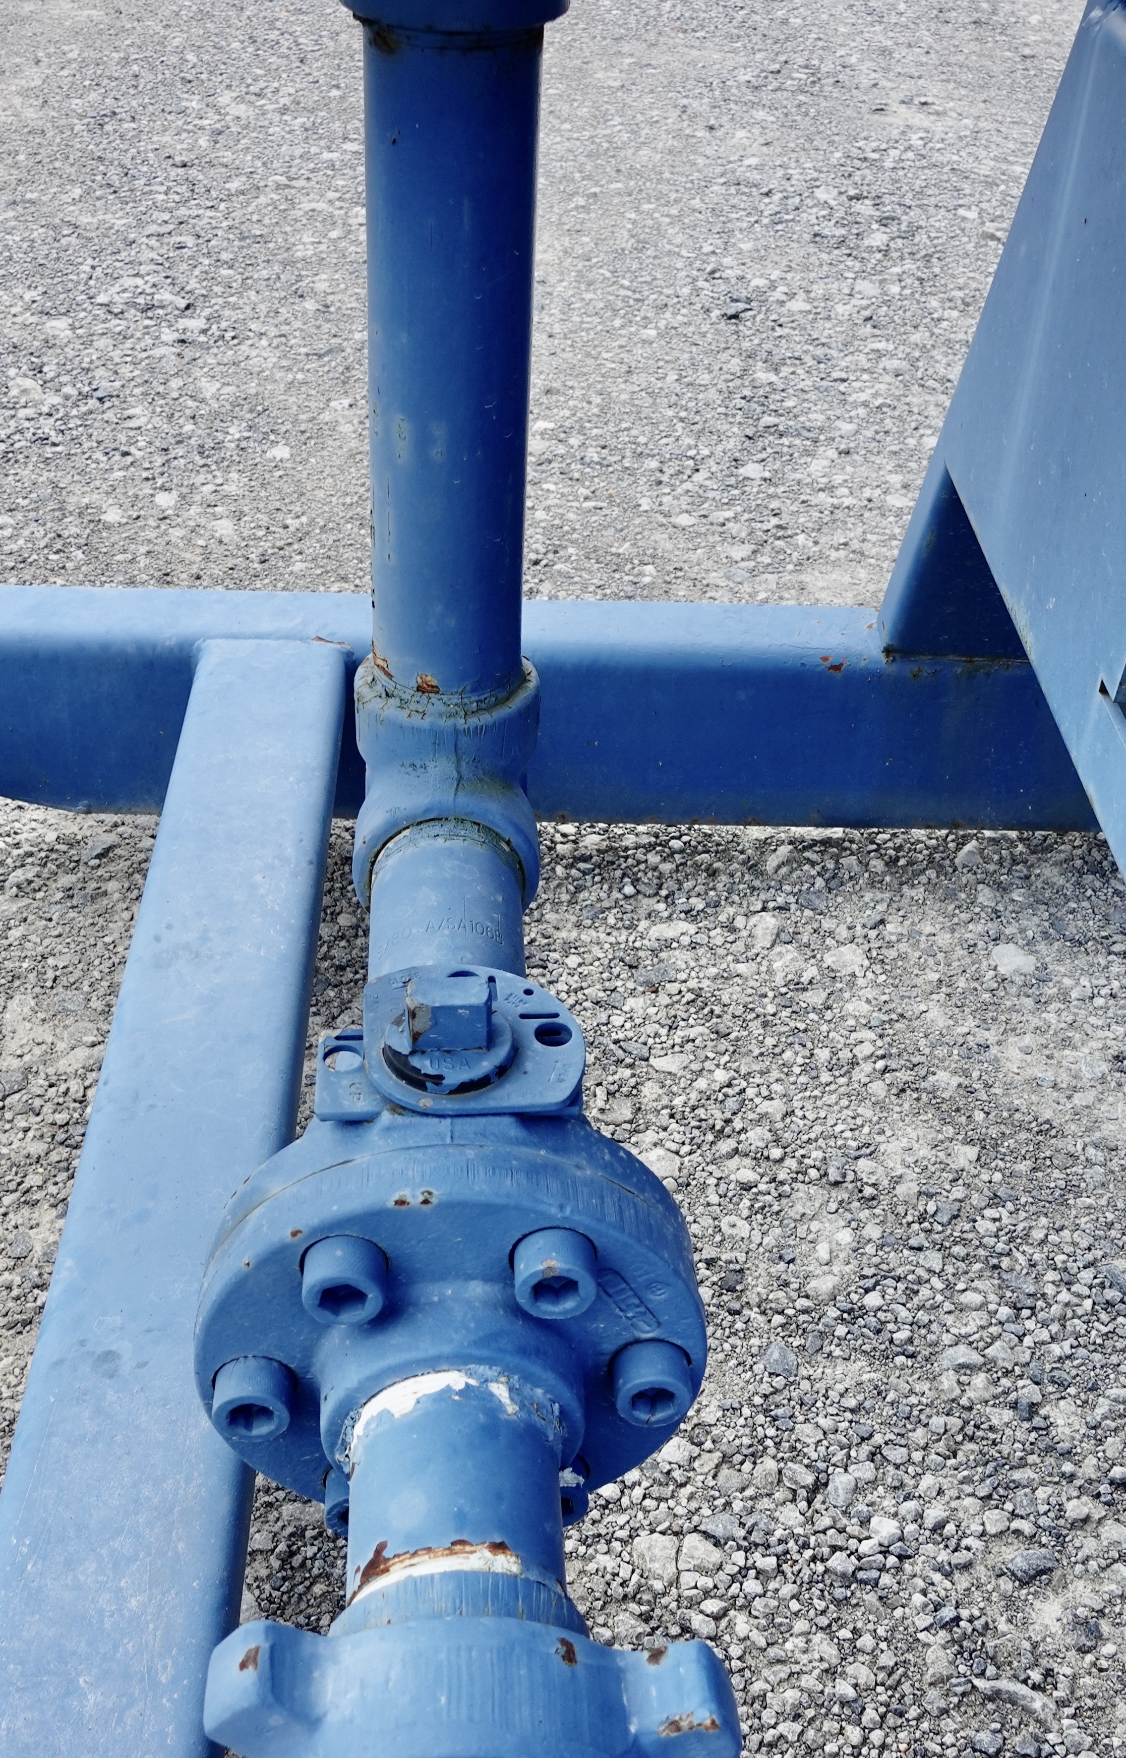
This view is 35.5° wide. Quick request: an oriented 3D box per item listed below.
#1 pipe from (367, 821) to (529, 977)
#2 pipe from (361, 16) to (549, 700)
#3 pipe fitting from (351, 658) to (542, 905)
[{"bbox_3d":[-0.045,0.030,0.690,0.061,0.061,0.095,0,36,-5],"label":"pipe"},{"bbox_3d":[-0.043,-0.189,0.664,0.061,0.243,0.061,0,36,-5],"label":"pipe"},{"bbox_3d":[-0.051,-0.041,0.753,0.077,0.097,0.097,0,36,-5],"label":"pipe fitting"}]

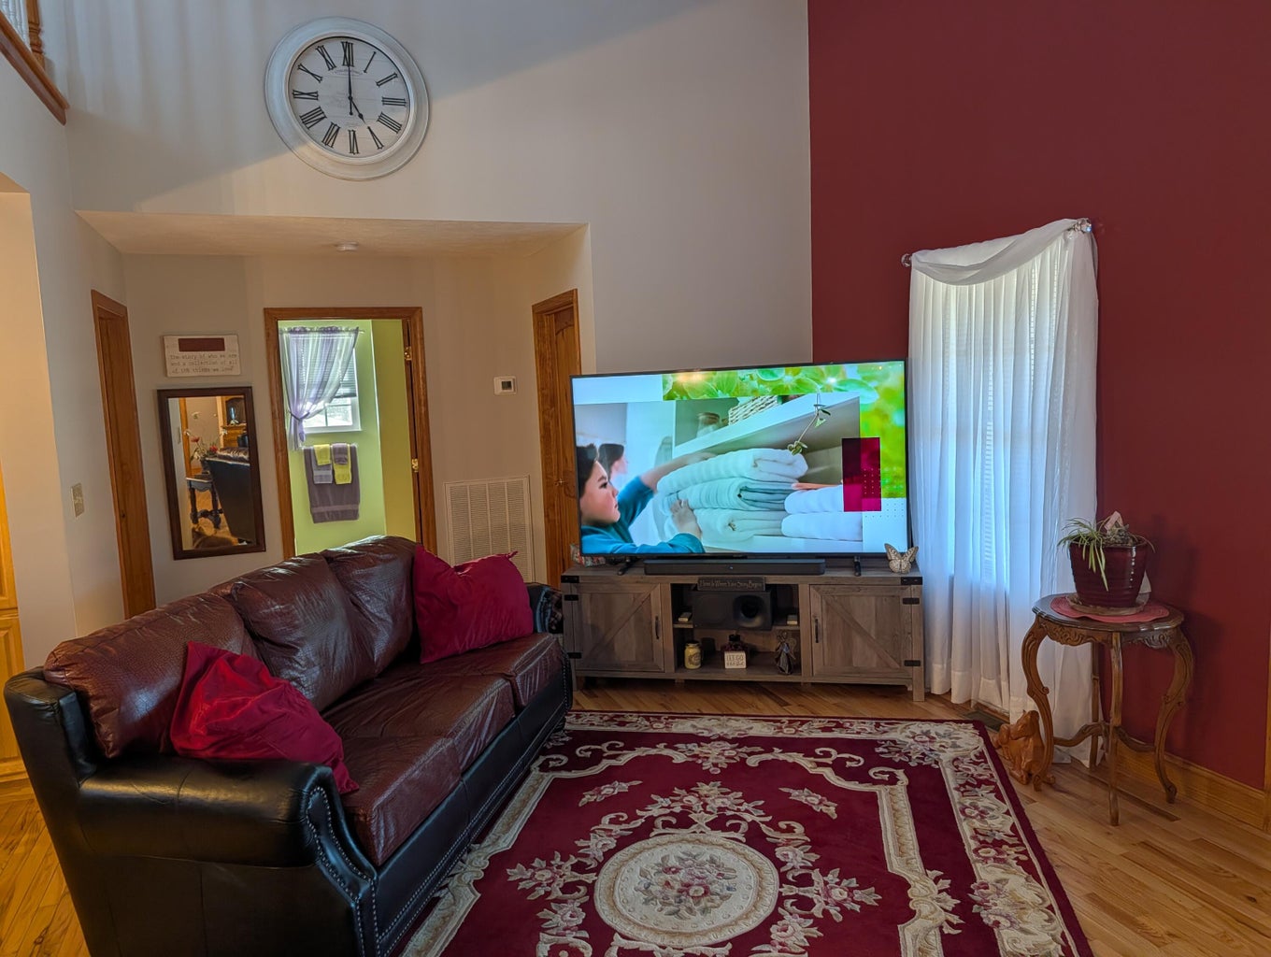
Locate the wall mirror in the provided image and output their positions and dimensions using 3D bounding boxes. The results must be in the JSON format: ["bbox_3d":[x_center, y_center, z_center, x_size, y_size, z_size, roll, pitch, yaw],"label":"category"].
[{"bbox_3d":[-2.505,-0.031,5.239,0.505,1.010,0.035,-5,7,-22],"label":"wall mirror"}]

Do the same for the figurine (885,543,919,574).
[{"bbox_3d":[1.295,0.384,4.296,0.160,0.155,0.070,-1,6,11],"label":"figurine"}]

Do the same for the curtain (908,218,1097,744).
[{"bbox_3d":[1.583,0.043,3.904,0.135,2.130,1.050,-5,7,-22],"label":"curtain"}]

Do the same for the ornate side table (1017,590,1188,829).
[{"bbox_3d":[1.714,0.829,3.221,0.500,0.700,0.500,-5,7,-21],"label":"ornate side table"}]

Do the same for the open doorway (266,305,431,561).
[{"bbox_3d":[-1.805,-0.033,5.730,0.950,2.130,0.150,-5,7,-21],"label":"open doorway"}]

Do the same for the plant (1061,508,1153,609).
[{"bbox_3d":[1.717,0.287,3.206,0.300,0.335,0.290,-5,7,-21],"label":"plant"}]

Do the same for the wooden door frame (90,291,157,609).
[{"bbox_3d":[-2.651,0.141,4.569,0.130,2.110,1.000,-5,7,-22],"label":"wooden door frame"}]

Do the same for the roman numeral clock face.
[{"bbox_3d":[-1.369,-1.817,4.232,0.755,0.755,0.060,-5,7,-21],"label":"roman numeral clock face"}]

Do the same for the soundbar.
[{"bbox_3d":[0.499,0.449,4.459,0.895,0.060,0.095,-1,7,11],"label":"soundbar"}]

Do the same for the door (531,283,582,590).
[{"bbox_3d":[-0.424,-0.051,5.471,0.110,2.110,0.950,-5,7,-22],"label":"door"}]

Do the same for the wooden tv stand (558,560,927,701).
[{"bbox_3d":[0.545,0.766,4.596,1.775,0.613,0.405,-1,6,11],"label":"wooden tv stand"}]

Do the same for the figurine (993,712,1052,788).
[{"bbox_3d":[1.532,1.040,3.521,0.175,0.240,0.175,-6,8,-30],"label":"figurine"}]

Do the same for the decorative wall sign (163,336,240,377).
[{"bbox_3d":[-2.530,-0.717,5.163,0.395,0.238,0.028,-5,7,-22],"label":"decorative wall sign"}]

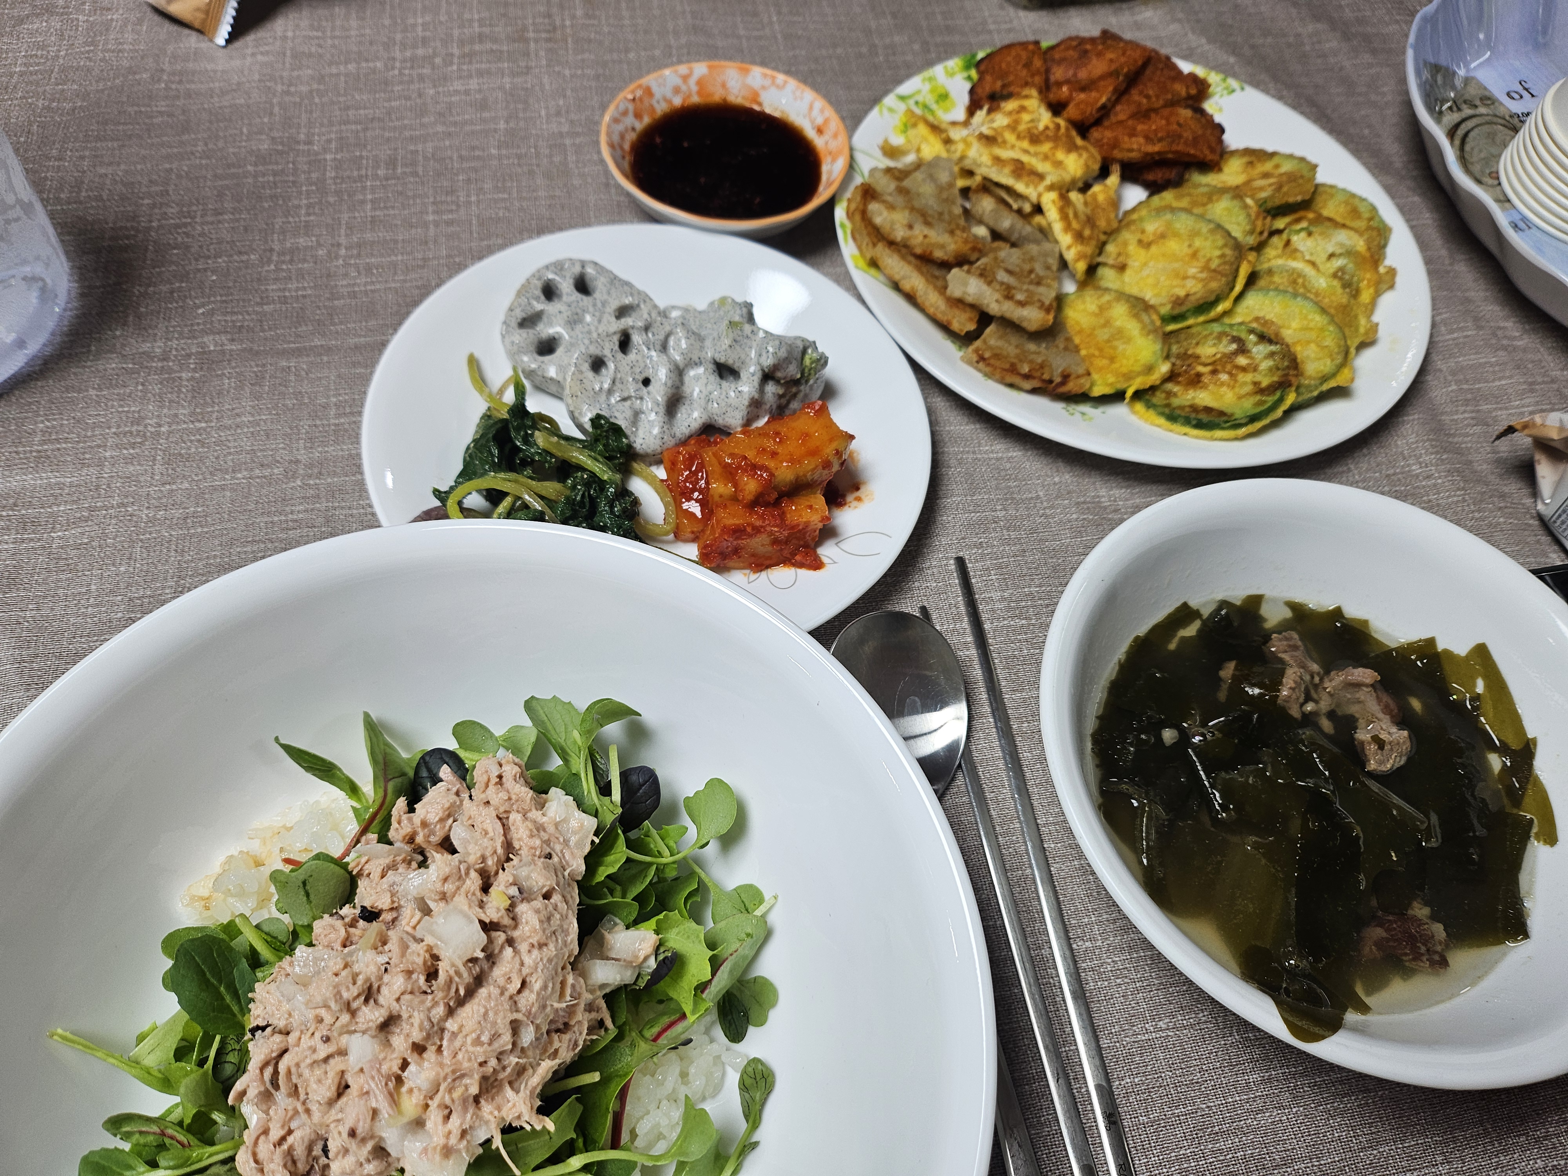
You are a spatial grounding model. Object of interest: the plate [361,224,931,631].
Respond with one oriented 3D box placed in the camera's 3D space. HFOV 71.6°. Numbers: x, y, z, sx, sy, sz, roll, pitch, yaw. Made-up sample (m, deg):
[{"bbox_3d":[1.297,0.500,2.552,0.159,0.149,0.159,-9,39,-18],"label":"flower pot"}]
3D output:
[{"bbox_3d":[-0.040,-0.047,0.339,0.170,0.019,0.170,3,59,-6],"label":"plate"}]

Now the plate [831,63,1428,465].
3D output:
[{"bbox_3d":[0.129,-0.128,0.407,0.216,0.022,0.216,13,59,0],"label":"plate"}]

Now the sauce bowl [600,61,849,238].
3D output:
[{"bbox_3d":[-0.021,-0.150,0.395,0.087,0.031,0.087,3,59,-6],"label":"sauce bowl"}]

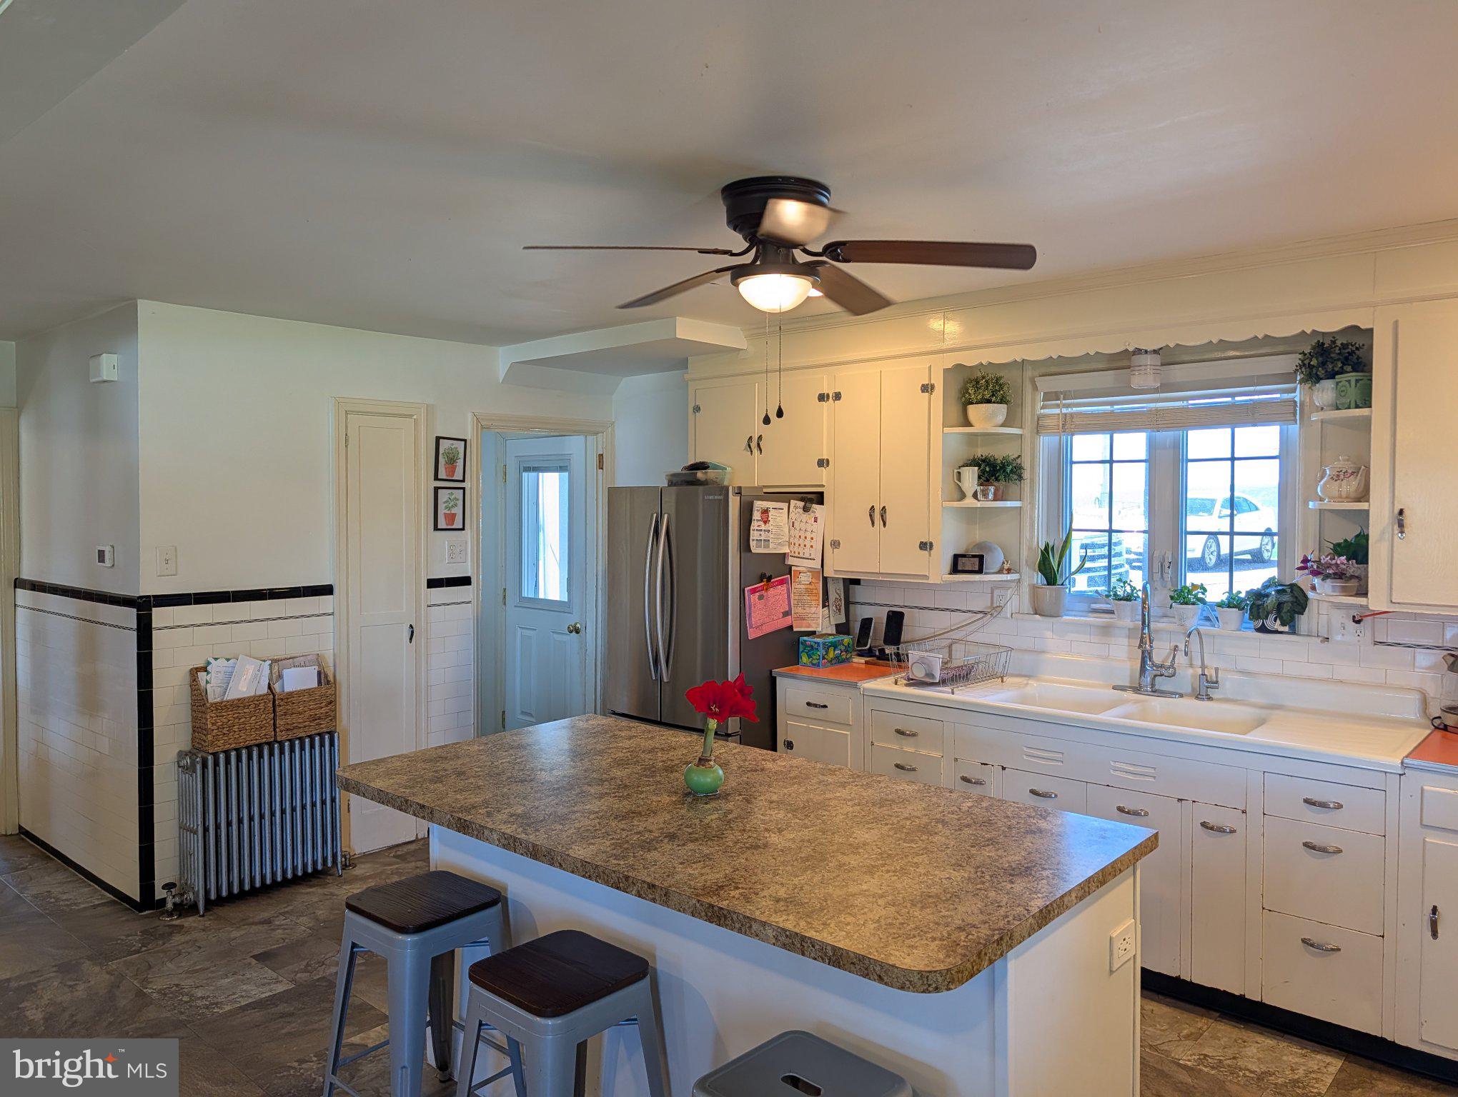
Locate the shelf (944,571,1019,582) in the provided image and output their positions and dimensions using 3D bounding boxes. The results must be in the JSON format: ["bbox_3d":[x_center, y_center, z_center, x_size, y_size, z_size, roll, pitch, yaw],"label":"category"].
[{"bbox_3d":[1.052,0.118,4.208,0.200,0.024,0.305,2,3,42],"label":"shelf"}]

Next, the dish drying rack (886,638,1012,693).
[{"bbox_3d":[0.881,0.468,4.039,0.340,0.136,0.430,3,3,45],"label":"dish drying rack"}]

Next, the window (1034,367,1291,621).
[{"bbox_3d":[1.667,-0.216,3.909,0.965,0.940,0.110,2,3,42],"label":"window"}]

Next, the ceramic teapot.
[{"bbox_3d":[2.016,-0.228,3.321,0.125,0.158,0.190,-1,2,-25],"label":"ceramic teapot"}]

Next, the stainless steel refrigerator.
[{"bbox_3d":[-0.016,0.581,4.703,0.755,1.735,0.890,2,3,41],"label":"stainless steel refrigerator"}]

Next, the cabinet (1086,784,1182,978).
[{"bbox_3d":[1.520,1.092,3.580,0.314,0.575,0.550,2,3,41],"label":"cabinet"}]

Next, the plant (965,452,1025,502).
[{"bbox_3d":[1.081,-0.286,4.107,0.225,0.197,0.205,2,3,41],"label":"plant"}]

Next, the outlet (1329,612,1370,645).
[{"bbox_3d":[2.114,0.267,3.451,0.117,0.114,0.018,2,3,42],"label":"outlet"}]

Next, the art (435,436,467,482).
[{"bbox_3d":[-1.374,-0.439,5.005,0.022,0.216,0.168,2,0,41],"label":"art"}]

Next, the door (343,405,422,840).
[{"bbox_3d":[-1.642,0.404,4.833,0.045,2.050,0.352,2,3,41],"label":"door"}]

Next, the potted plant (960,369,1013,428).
[{"bbox_3d":[1.040,-0.603,4.067,0.212,0.232,0.208,2,3,41],"label":"potted plant"}]

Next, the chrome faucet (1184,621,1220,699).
[{"bbox_3d":[1.701,0.414,3.644,0.155,0.270,0.090,-1,2,-37],"label":"chrome faucet"}]

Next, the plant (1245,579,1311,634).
[{"bbox_3d":[1.956,0.208,3.610,0.190,0.197,0.180,2,3,42],"label":"plant"}]

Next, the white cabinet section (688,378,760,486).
[{"bbox_3d":[0.063,-0.566,5.110,0.462,0.533,0.310,2,3,41],"label":"white cabinet section"}]

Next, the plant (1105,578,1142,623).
[{"bbox_3d":[1.557,0.202,3.989,0.124,0.175,0.120,2,3,42],"label":"plant"}]

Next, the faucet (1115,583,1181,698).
[{"bbox_3d":[1.521,0.334,3.720,0.255,0.415,0.250,1,2,34],"label":"faucet"}]

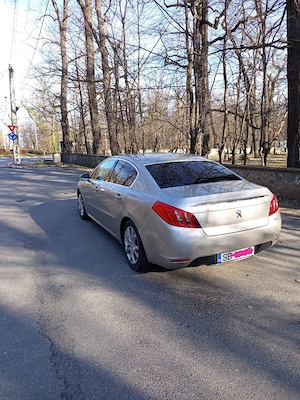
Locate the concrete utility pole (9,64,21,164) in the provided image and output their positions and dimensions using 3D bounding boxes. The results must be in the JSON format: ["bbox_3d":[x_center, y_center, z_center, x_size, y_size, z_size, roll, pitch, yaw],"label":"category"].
[{"bbox_3d":[-11.185,-6.923,22.840,0.480,7.950,0.360,-4,12,-21],"label":"concrete utility pole"}]

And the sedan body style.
[{"bbox_3d":[-0.069,-0.119,5.186,1.870,1.456,4.790,-6,12,-26],"label":"sedan body style"}]

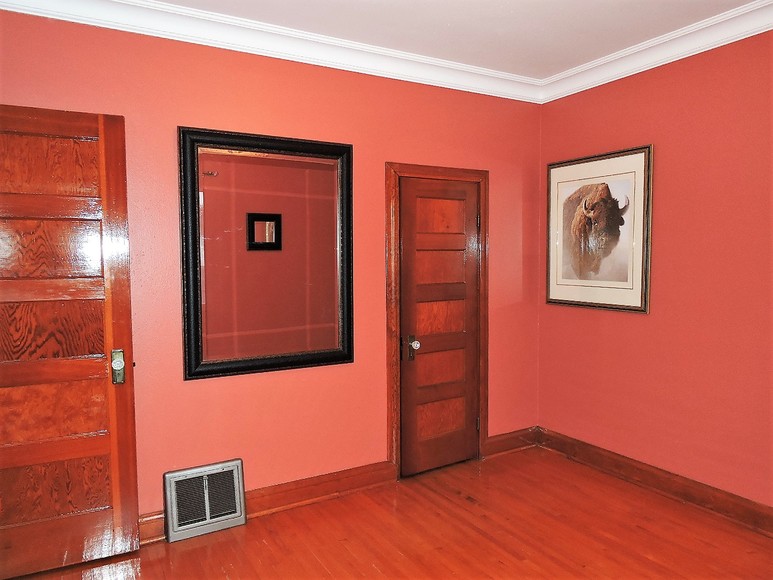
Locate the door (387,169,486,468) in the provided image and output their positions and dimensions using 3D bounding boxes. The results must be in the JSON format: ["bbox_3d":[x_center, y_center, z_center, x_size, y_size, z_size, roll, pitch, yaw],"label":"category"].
[{"bbox_3d":[0.359,0.209,3.788,0.865,2.114,0.090,-3,4,-29],"label":"door"}]

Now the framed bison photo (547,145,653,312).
[{"bbox_3d":[1.458,-0.401,3.755,0.035,1.065,0.838,-3,4,-31],"label":"framed bison photo"}]

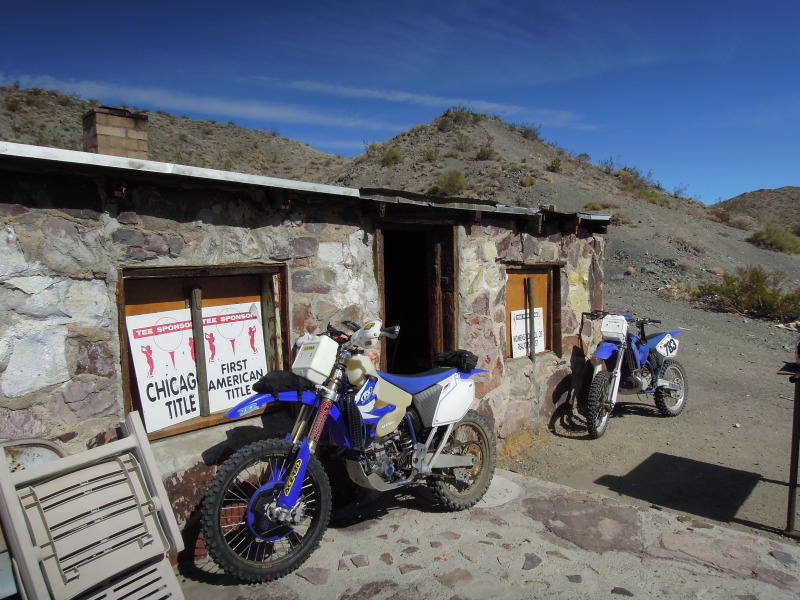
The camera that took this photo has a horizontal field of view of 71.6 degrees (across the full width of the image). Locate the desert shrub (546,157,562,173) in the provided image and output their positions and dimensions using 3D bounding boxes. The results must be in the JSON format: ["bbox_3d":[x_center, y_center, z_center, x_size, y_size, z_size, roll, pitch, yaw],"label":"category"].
[{"bbox_3d":[8.077,-7.084,29.000,0.803,0.795,0.763,0,4,0],"label":"desert shrub"}]

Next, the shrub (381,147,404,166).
[{"bbox_3d":[-0.399,-7.632,29.500,1.225,1.010,1.164,0,4,0],"label":"shrub"}]

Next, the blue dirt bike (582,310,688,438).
[{"bbox_3d":[2.531,0.744,6.004,2.160,1.250,0.820,-2,0,-37],"label":"blue dirt bike"}]

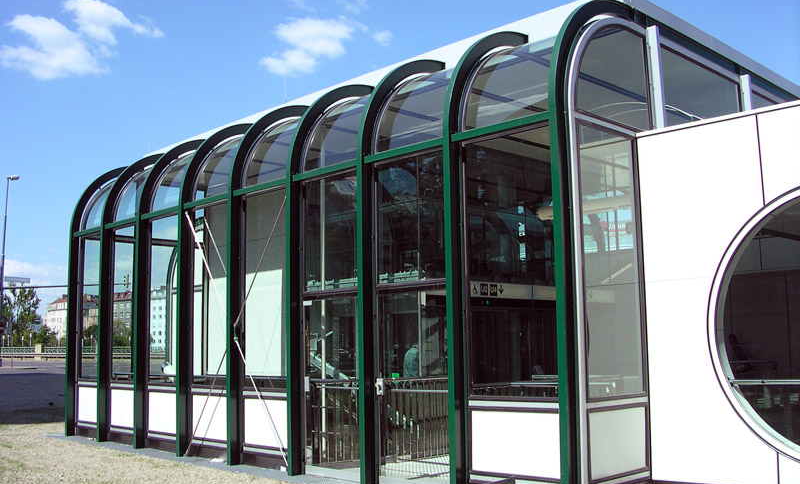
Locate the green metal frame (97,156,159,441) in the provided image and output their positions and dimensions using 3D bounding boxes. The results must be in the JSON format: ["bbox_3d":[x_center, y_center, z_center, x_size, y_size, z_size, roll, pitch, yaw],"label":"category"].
[{"bbox_3d":[-4.864,0.932,15.907,1.502,5.491,0.107,6,-10,-44],"label":"green metal frame"}]

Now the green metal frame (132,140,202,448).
[{"bbox_3d":[-3.889,0.793,14.886,1.502,5.491,0.107,6,-10,-44],"label":"green metal frame"}]

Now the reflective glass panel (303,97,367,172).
[{"bbox_3d":[-0.382,-1.528,11.630,1.316,1.387,1.401,6,-10,-44],"label":"reflective glass panel"}]

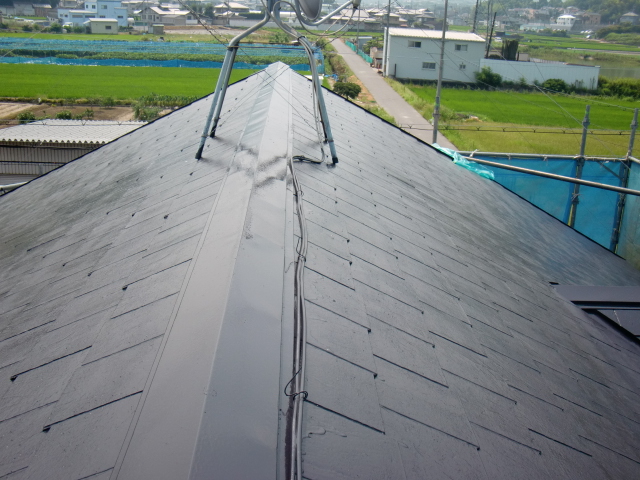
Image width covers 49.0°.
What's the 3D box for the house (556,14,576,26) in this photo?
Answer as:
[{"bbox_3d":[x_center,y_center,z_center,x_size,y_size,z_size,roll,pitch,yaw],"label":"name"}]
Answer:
[{"bbox_3d":[147.648,-131.595,420.842,8.800,6.700,7.500,19,25,40],"label":"house"}]

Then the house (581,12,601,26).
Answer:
[{"bbox_3d":[163.760,-133.732,425.351,8.000,7.800,8.800,-16,26,-43],"label":"house"}]

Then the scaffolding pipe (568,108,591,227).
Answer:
[{"bbox_3d":[2.850,-0.795,7.701,0.060,1.420,0.060,9,20,19],"label":"scaffolding pipe"}]

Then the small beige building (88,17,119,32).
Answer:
[{"bbox_3d":[-53.051,-52.461,172.562,7.000,3.600,5.200,-3,19,-16],"label":"small beige building"}]

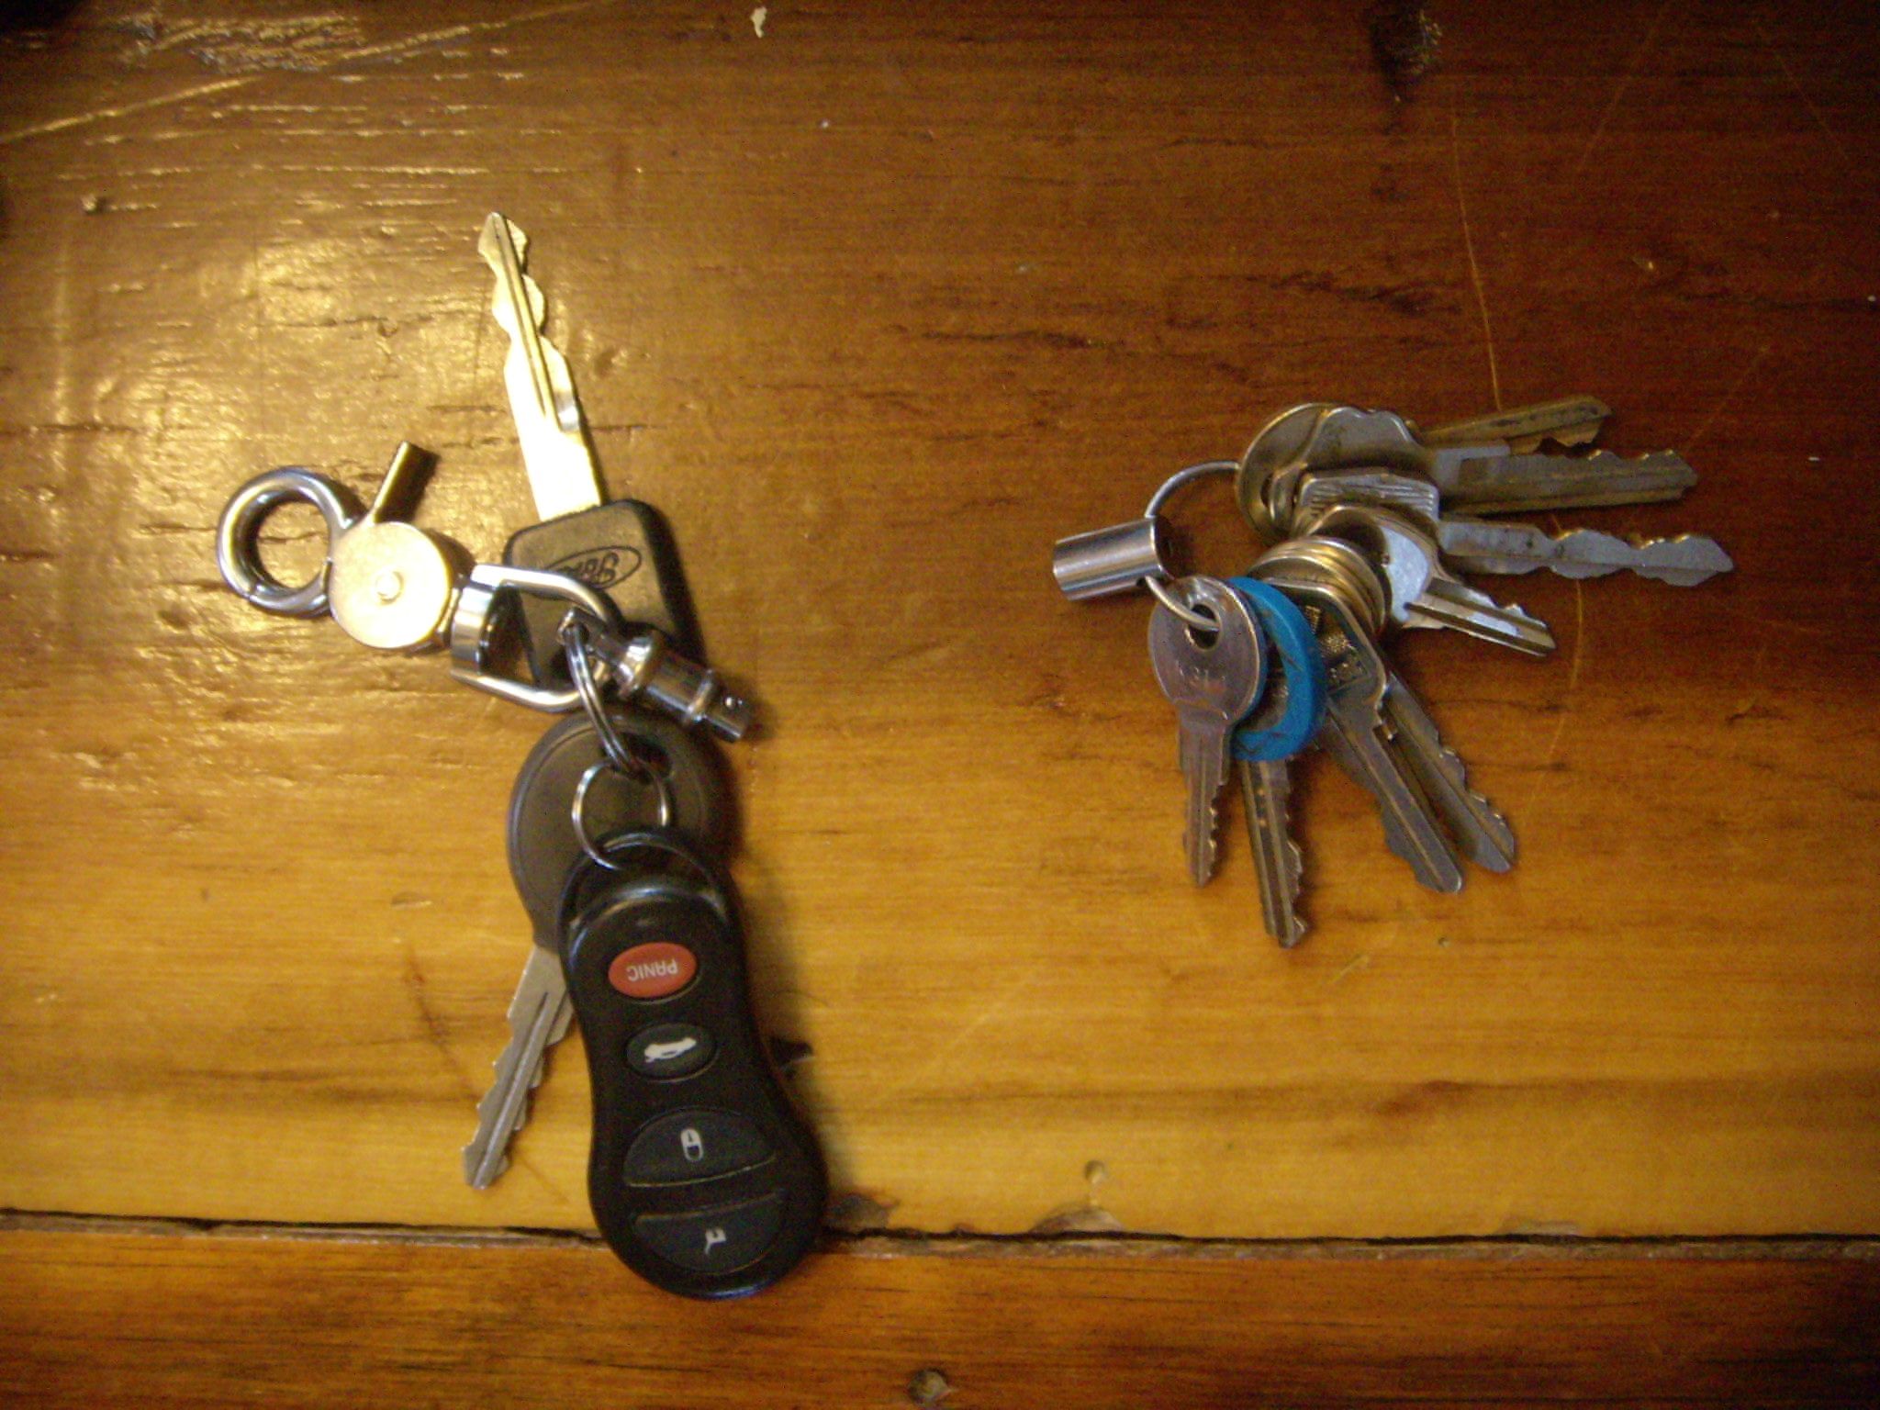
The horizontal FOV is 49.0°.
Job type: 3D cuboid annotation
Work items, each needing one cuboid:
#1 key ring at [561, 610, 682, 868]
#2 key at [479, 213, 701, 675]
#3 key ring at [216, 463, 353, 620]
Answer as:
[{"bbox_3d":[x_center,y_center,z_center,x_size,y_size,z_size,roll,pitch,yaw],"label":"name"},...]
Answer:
[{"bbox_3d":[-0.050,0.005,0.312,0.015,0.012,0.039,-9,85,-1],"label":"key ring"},{"bbox_3d":[-0.059,-0.040,0.318,0.025,0.008,0.073,-14,86,-1],"label":"key"},{"bbox_3d":[-0.100,-0.025,0.317,0.022,0.005,0.022,0,85,0],"label":"key ring"}]

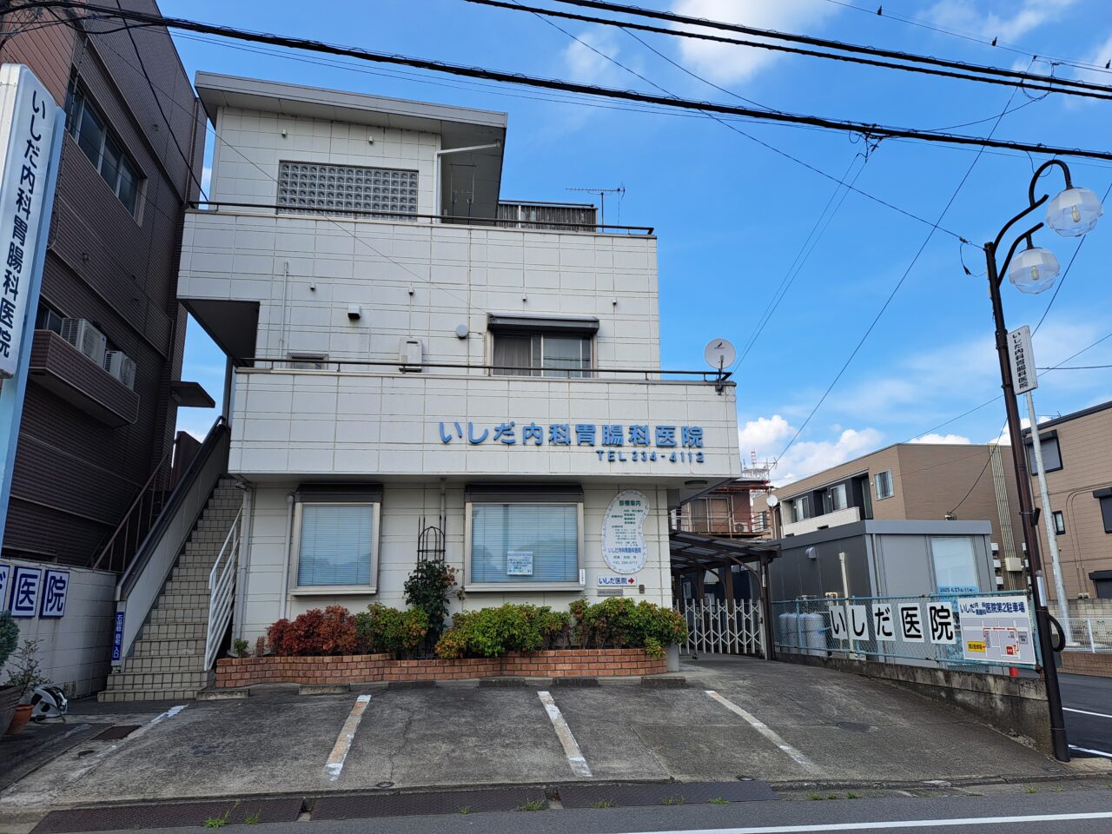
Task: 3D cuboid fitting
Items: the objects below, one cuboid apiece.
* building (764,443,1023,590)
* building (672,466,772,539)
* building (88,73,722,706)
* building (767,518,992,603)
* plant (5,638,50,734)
[{"bbox_3d":[14.817,5.996,34.545,6.700,6.650,14.300,1,-14,-9],"label":"building"},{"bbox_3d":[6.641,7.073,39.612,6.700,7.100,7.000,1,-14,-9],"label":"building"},{"bbox_3d":[-2.133,-0.174,15.382,8.550,9.750,9.100,1,-14,-9],"label":"building"},{"bbox_3d":[6.132,3.818,15.804,2.420,2.790,5.500,1,-14,-9],"label":"building"},{"bbox_3d":[-5.496,2.798,8.039,0.410,0.940,0.410,1,-14,-9],"label":"plant"}]

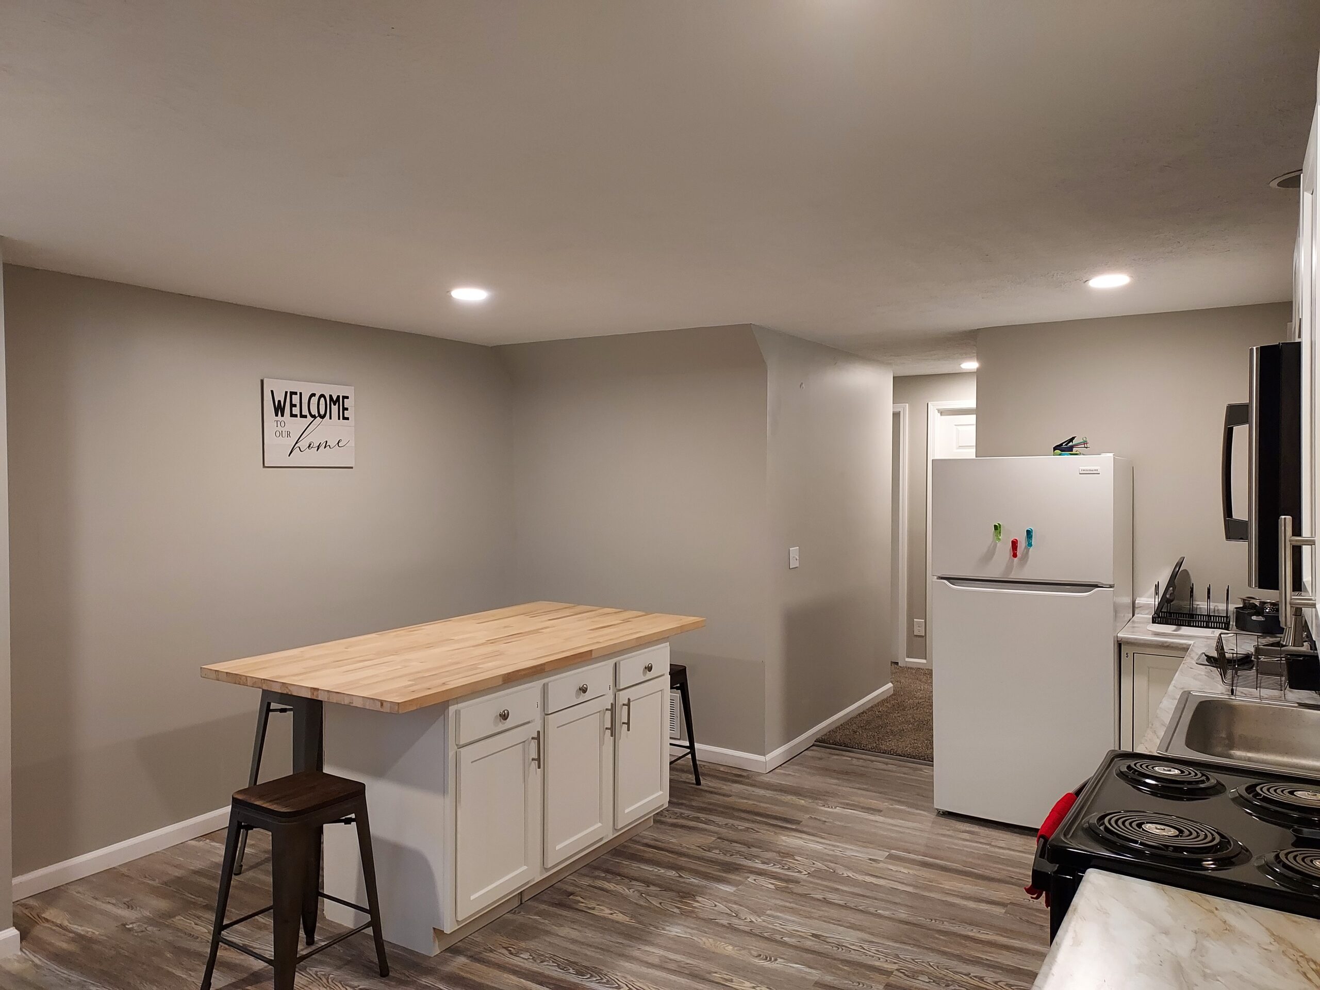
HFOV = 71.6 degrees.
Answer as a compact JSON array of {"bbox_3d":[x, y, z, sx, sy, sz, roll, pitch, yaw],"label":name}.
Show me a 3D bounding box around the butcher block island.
[{"bbox_3d":[-0.716,1.069,3.878,1.016,0.916,1.892,1,1,32],"label":"butcher block island"}]

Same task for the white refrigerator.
[{"bbox_3d":[1.835,0.670,4.488,0.757,1.673,0.777,1,1,32],"label":"white refrigerator"}]

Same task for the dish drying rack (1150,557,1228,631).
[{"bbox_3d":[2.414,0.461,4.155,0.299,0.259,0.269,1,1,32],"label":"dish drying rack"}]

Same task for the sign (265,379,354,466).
[{"bbox_3d":[-1.751,-0.350,4.594,0.027,0.411,0.508,1,1,32],"label":"sign"}]

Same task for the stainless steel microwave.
[{"bbox_3d":[1.331,-0.050,1.712,0.438,0.398,0.757,1,1,32],"label":"stainless steel microwave"}]

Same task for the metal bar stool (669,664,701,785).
[{"bbox_3d":[-0.058,1.199,4.689,0.418,0.613,0.418,1,1,32],"label":"metal bar stool"}]

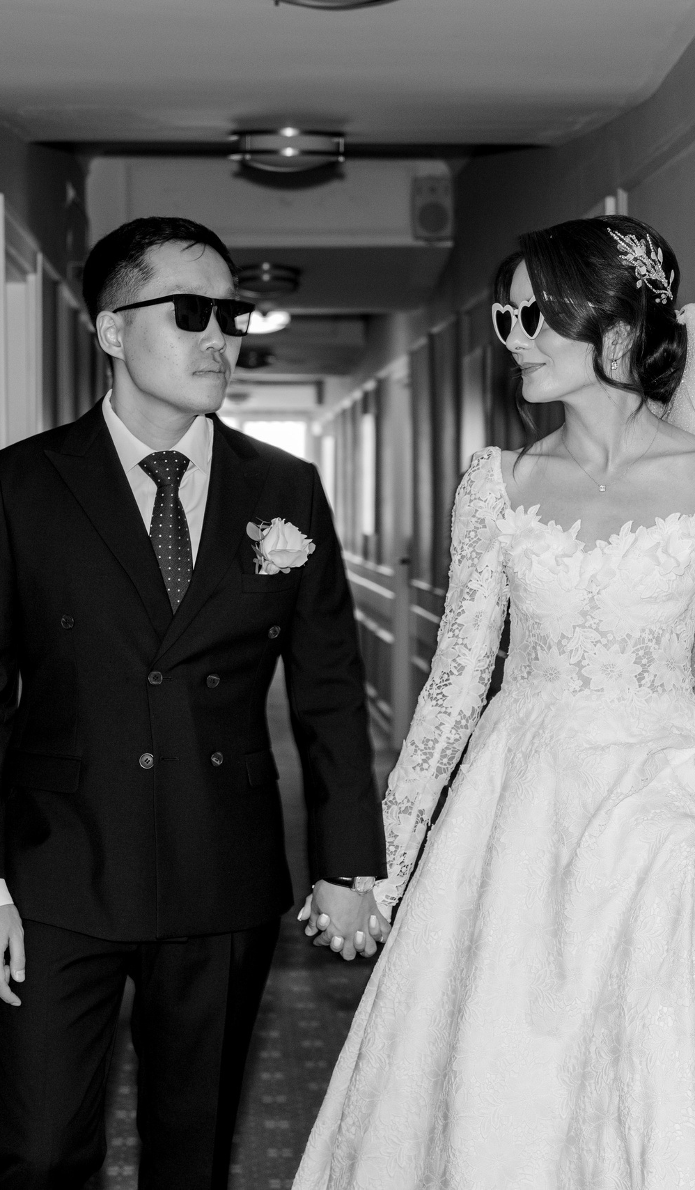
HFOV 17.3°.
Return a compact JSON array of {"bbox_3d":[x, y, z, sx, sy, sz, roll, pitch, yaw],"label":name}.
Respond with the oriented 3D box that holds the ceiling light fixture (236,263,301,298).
[{"bbox_3d":[-0.370,-1.443,10.435,0.325,0.140,0.325,0,2,-3],"label":"ceiling light fixture"}]

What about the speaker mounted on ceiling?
[{"bbox_3d":[0.364,-1.644,9.737,0.165,0.265,0.170,0,2,-3],"label":"speaker mounted on ceiling"}]

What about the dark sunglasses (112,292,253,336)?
[{"bbox_3d":[-0.213,-0.335,2.857,0.145,0.050,0.147,-9,-4,40],"label":"dark sunglasses"}]

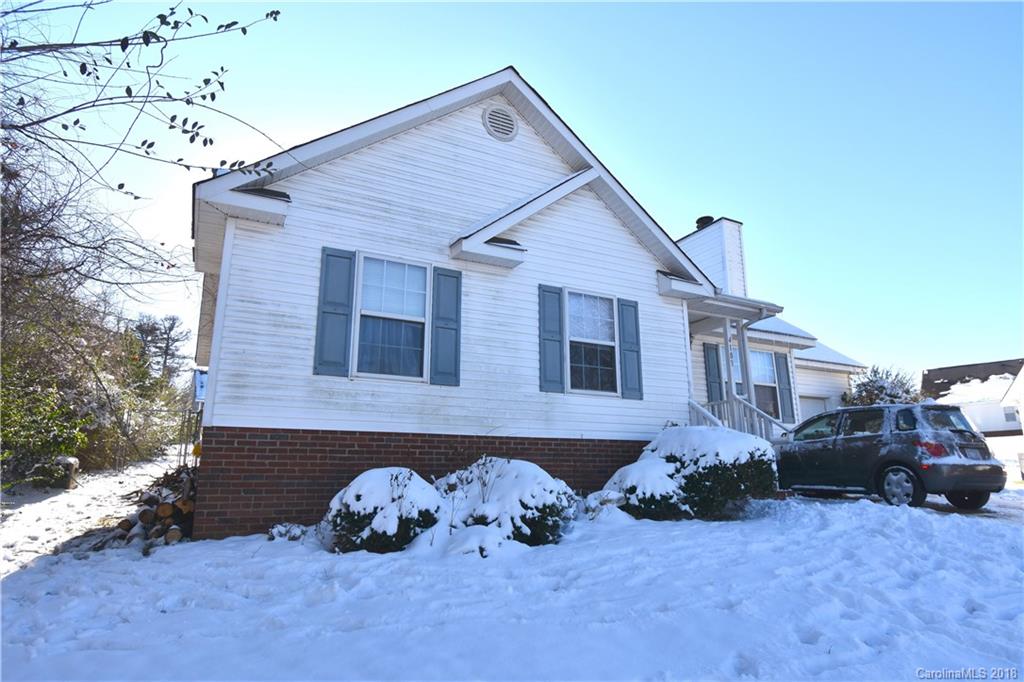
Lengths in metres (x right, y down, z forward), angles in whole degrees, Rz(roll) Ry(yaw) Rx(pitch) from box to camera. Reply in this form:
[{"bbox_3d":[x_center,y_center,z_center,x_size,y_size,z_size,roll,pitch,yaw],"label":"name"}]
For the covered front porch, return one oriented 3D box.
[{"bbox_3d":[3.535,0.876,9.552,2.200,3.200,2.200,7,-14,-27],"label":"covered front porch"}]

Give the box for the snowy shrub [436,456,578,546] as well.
[{"bbox_3d":[-0.035,1.619,5.590,1.350,0.820,1.250,0,-13,0],"label":"snowy shrub"}]

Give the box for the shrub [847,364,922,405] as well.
[{"bbox_3d":[8.725,1.898,12.861,1.700,2.600,1.700,7,-14,-27],"label":"shrub"}]

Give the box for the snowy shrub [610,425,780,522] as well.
[{"bbox_3d":[2.115,1.593,6.692,2.150,1.070,1.350,7,-14,-27],"label":"snowy shrub"}]

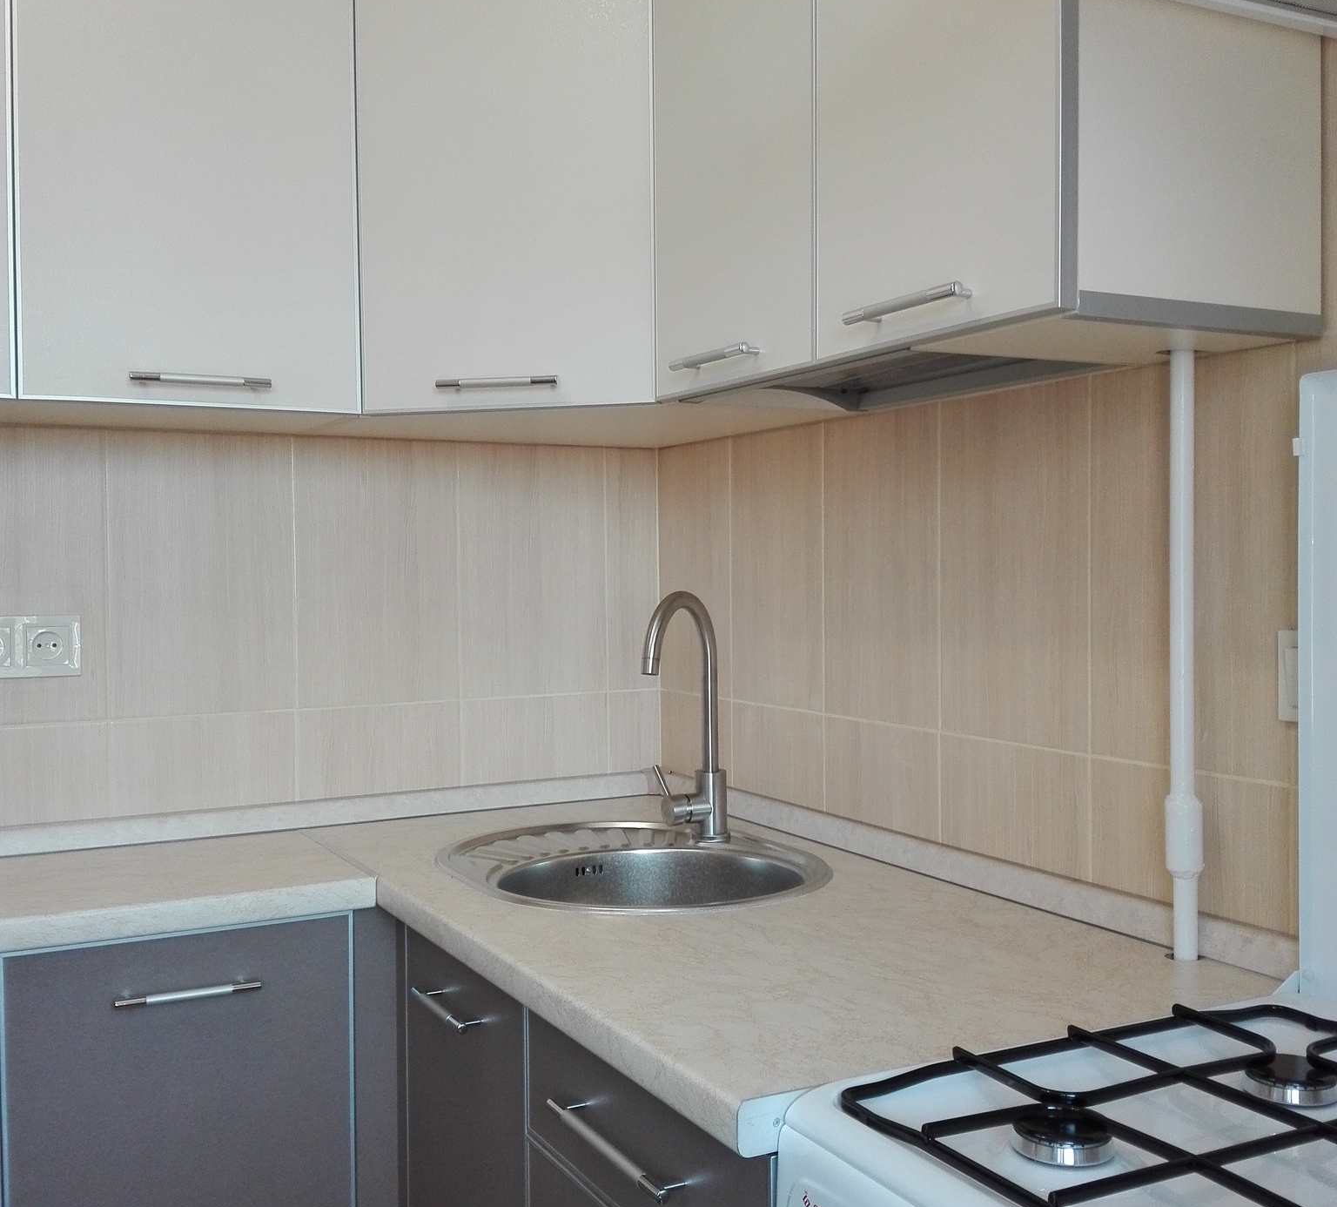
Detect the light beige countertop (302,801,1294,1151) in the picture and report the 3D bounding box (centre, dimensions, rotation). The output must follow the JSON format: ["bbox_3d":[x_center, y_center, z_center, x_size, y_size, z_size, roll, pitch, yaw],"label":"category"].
[{"bbox_3d":[0.015,0.346,1.635,0.599,0.041,1.222,-1,2,-29],"label":"light beige countertop"}]

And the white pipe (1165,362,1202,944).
[{"bbox_3d":[0.481,0.047,1.304,0.034,0.568,0.034,-1,2,-29],"label":"white pipe"}]

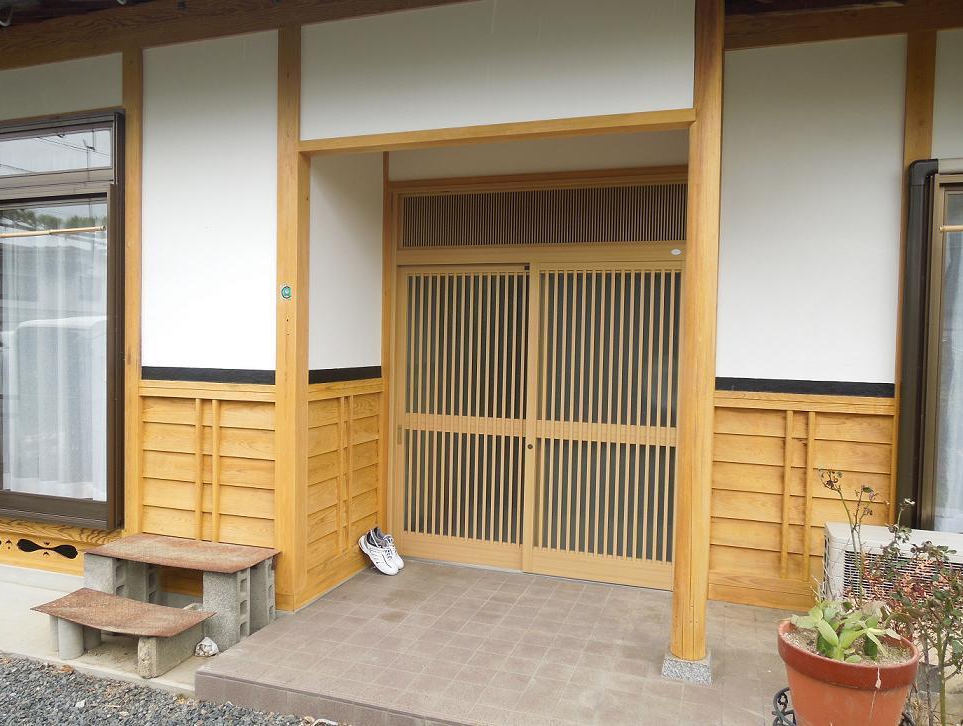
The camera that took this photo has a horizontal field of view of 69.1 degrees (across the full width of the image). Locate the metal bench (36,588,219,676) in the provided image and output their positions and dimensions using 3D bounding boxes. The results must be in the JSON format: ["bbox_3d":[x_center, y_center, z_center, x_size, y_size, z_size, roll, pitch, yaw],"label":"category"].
[{"bbox_3d":[-1.666,1.254,3.255,0.813,0.195,0.299,2,2,18],"label":"metal bench"}]

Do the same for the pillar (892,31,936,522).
[{"bbox_3d":[2.158,-0.168,3.548,0.128,2.919,0.128,2,2,18],"label":"pillar"}]

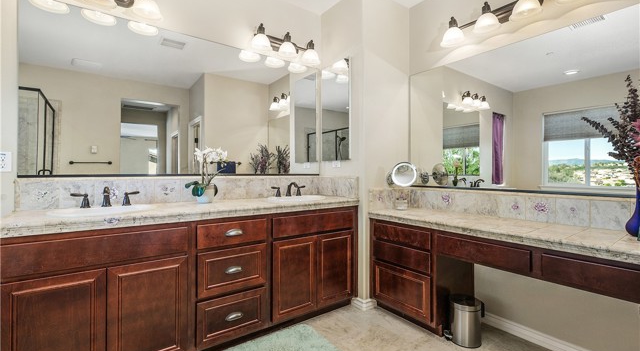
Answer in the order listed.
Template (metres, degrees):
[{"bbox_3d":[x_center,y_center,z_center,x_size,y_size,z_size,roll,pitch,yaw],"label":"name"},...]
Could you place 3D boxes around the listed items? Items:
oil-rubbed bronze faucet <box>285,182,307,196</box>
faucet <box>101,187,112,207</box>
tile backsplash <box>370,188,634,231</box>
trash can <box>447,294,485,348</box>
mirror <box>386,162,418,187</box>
[{"bbox_3d":[-0.186,0.126,2.518,0.192,0.121,0.160,0,1,-36],"label":"oil-rubbed bronze faucet"},{"bbox_3d":[-1.286,0.130,1.716,0.053,0.124,0.160,0,1,-36],"label":"faucet"},{"bbox_3d":[1.101,0.223,1.970,0.545,0.187,1.530,0,1,-36],"label":"tile backsplash"},{"bbox_3d":[0.996,0.996,1.960,0.255,0.285,0.192,0,0,6],"label":"trash can"},{"bbox_3d":[0.733,-0.009,2.539,0.268,0.210,0.147,0,0,24],"label":"mirror"}]

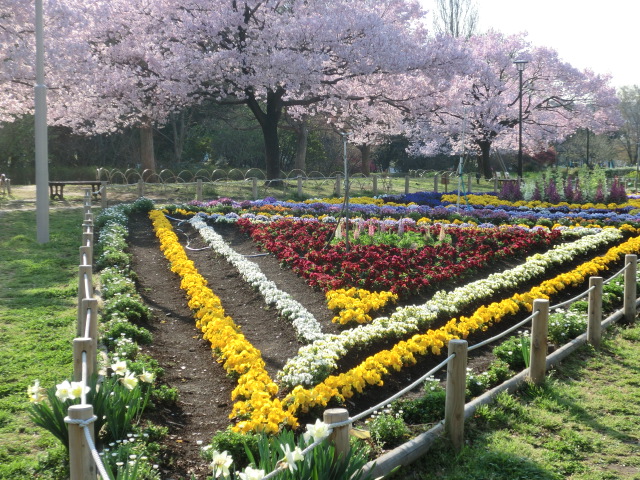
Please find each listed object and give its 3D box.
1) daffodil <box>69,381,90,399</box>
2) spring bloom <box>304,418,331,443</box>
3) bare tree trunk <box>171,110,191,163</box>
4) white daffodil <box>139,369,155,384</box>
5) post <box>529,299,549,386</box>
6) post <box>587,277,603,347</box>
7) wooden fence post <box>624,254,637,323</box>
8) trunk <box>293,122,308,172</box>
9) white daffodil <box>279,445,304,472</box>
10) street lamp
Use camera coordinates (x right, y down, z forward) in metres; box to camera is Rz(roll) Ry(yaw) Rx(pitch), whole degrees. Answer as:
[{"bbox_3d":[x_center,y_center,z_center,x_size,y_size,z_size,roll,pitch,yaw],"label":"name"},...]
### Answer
[{"bbox_3d":[-1.120,0.696,5.080,0.100,0.086,0.060,1,6,6],"label":"daffodil"},{"bbox_3d":[-0.013,0.733,4.200,0.105,0.092,0.070,-1,6,-9],"label":"spring bloom"},{"bbox_3d":[-6.139,-4.511,48.000,0.800,2.400,0.600,0,5,0],"label":"bare tree trunk"},{"bbox_3d":[-0.864,0.677,5.450,0.075,0.072,0.078,2,6,20],"label":"white daffodil"},{"bbox_3d":[1.391,0.651,6.930,0.100,0.540,0.100,0,5,0],"label":"post"},{"bbox_3d":[2.080,0.545,8.250,0.100,0.540,0.100,0,5,0],"label":"post"},{"bbox_3d":[2.766,0.433,9.707,0.102,0.586,0.102,0,6,0],"label":"wooden fence post"},{"bbox_3d":[-0.822,-3.901,46.000,0.520,2.150,0.500,0,5,0],"label":"trunk"},{"bbox_3d":[-0.108,0.825,4.120,0.090,0.105,0.100,2,6,20],"label":"white daffodil"},{"bbox_3d":[7.481,-4.400,40.500,0.530,4.600,0.530,0,5,0],"label":"street lamp"}]

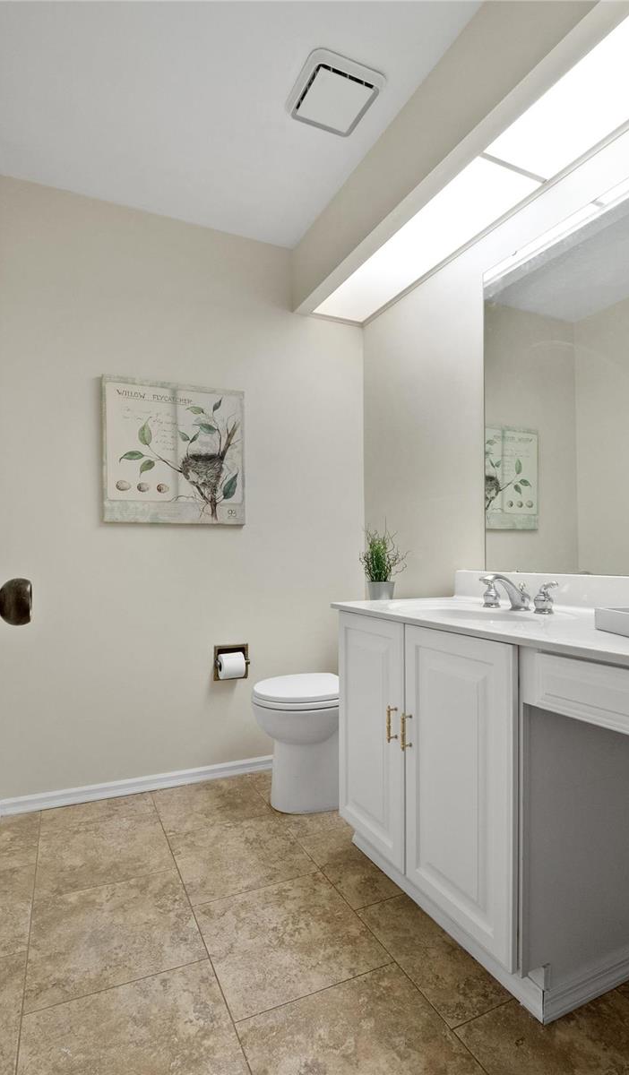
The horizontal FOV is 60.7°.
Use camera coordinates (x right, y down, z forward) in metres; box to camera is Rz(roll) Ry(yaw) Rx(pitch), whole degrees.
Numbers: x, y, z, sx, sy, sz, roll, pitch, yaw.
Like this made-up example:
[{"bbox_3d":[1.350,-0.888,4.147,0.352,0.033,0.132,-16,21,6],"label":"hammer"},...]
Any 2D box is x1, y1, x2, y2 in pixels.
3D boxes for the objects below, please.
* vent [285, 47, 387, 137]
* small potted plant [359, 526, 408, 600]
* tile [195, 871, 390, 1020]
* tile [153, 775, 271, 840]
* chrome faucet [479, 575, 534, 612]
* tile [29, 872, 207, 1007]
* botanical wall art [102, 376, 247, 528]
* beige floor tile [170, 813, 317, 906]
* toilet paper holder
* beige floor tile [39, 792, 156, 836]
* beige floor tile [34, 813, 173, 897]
[{"bbox_3d":[0.065,-1.364,1.660,0.235,0.035,0.235,0,-1,-25],"label":"vent"},{"bbox_3d":[0.289,0.131,2.232,0.170,0.362,0.170,0,-1,-25],"label":"small potted plant"},{"bbox_3d":[-0.077,1.044,1.411,0.406,0.012,0.406,0,-1,-23],"label":"tile"},{"bbox_3d":[-0.404,1.058,2.135,0.406,0.012,0.400,0,-1,-23],"label":"tile"},{"bbox_3d":[0.565,0.164,1.597,0.182,0.110,0.070,0,-1,-25],"label":"chrome faucet"},{"bbox_3d":[-0.535,1.046,1.436,0.406,0.012,0.406,0,-1,-23],"label":"tile"},{"bbox_3d":[-0.584,-0.351,2.285,0.585,0.592,0.035,0,-1,-25],"label":"botanical wall art"},{"bbox_3d":[-0.247,1.051,1.774,0.406,0.012,0.406,0,-1,-23],"label":"beige floor tile"},{"bbox_3d":[-0.358,0.554,2.358,0.157,0.158,0.100,0,-1,-25],"label":"toilet paper holder"},{"bbox_3d":[-0.825,1.058,2.066,0.406,0.012,0.195,0,-1,-23],"label":"beige floor tile"},{"bbox_3d":[-0.707,1.053,1.803,0.406,0.012,0.406,0,-1,-23],"label":"beige floor tile"}]

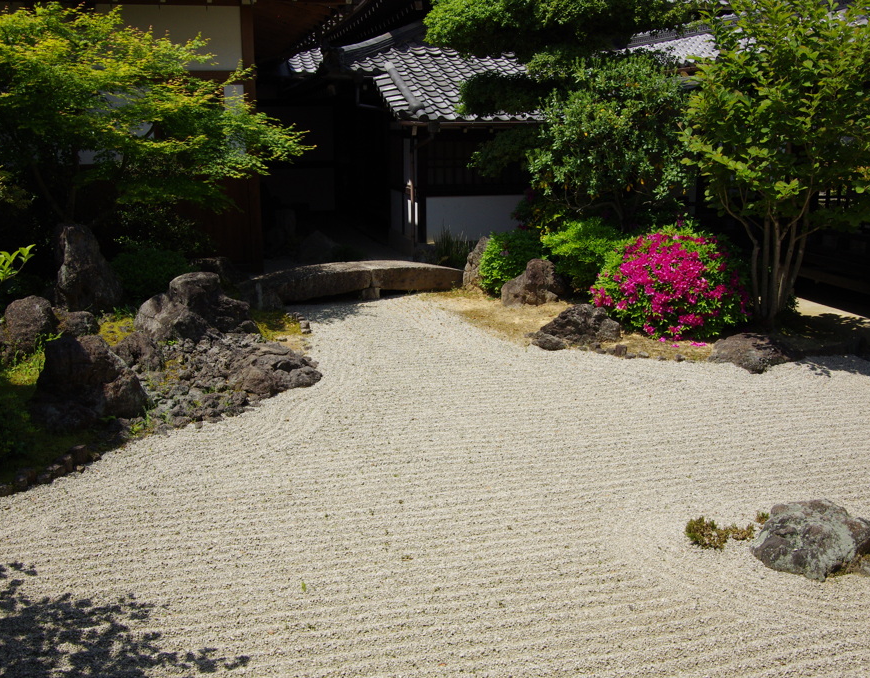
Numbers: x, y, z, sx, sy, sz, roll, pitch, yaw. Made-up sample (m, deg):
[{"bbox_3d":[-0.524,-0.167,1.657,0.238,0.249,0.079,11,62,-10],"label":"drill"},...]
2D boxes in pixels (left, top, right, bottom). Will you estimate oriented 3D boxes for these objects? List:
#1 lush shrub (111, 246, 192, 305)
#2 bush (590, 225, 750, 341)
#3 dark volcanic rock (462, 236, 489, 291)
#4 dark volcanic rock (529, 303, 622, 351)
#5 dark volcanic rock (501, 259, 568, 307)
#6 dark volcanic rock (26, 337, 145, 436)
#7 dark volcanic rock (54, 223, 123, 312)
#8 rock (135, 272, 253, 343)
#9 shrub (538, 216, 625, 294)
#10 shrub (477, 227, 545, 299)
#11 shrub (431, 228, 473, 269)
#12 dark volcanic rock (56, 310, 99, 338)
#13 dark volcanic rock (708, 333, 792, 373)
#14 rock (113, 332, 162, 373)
[{"bbox_3d":[-3.171,-0.722,8.621,0.946,0.583,0.851,0,15,0],"label":"lush shrub"},{"bbox_3d":[2.650,-0.695,8.446,1.703,1.151,1.567,4,15,17],"label":"bush"},{"bbox_3d":[0.568,-0.988,9.976,0.450,0.700,0.400,0,15,0],"label":"dark volcanic rock"},{"bbox_3d":[1.527,-0.180,8.216,0.955,0.388,0.668,2,15,10],"label":"dark volcanic rock"},{"bbox_3d":[1.290,-0.771,9.972,0.832,0.557,0.665,1,15,7],"label":"dark volcanic rock"},{"bbox_3d":[-2.457,0.274,5.429,0.800,0.600,0.600,0,15,0],"label":"dark volcanic rock"},{"bbox_3d":[-3.911,-0.793,8.518,0.709,0.976,0.532,-7,16,-24],"label":"dark volcanic rock"},{"bbox_3d":[-2.604,-0.397,8.216,1.240,0.638,0.930,-5,15,-17],"label":"rock"},{"bbox_3d":[1.879,-1.079,9.604,1.168,0.907,0.993,0,15,0],"label":"shrub"},{"bbox_3d":[1.089,-1.084,10.545,0.995,0.841,0.995,1,15,6],"label":"shrub"},{"bbox_3d":[0.259,-1.352,11.360,0.640,0.550,0.500,0,15,0],"label":"shrub"},{"bbox_3d":[-3.328,-0.129,7.121,0.420,0.270,0.360,0,15,0],"label":"dark volcanic rock"},{"bbox_3d":[2.924,0.100,7.074,0.800,0.270,0.580,0,15,0],"label":"dark volcanic rock"},{"bbox_3d":[-2.662,0.088,6.751,0.462,0.334,0.393,-6,16,-21],"label":"rock"}]

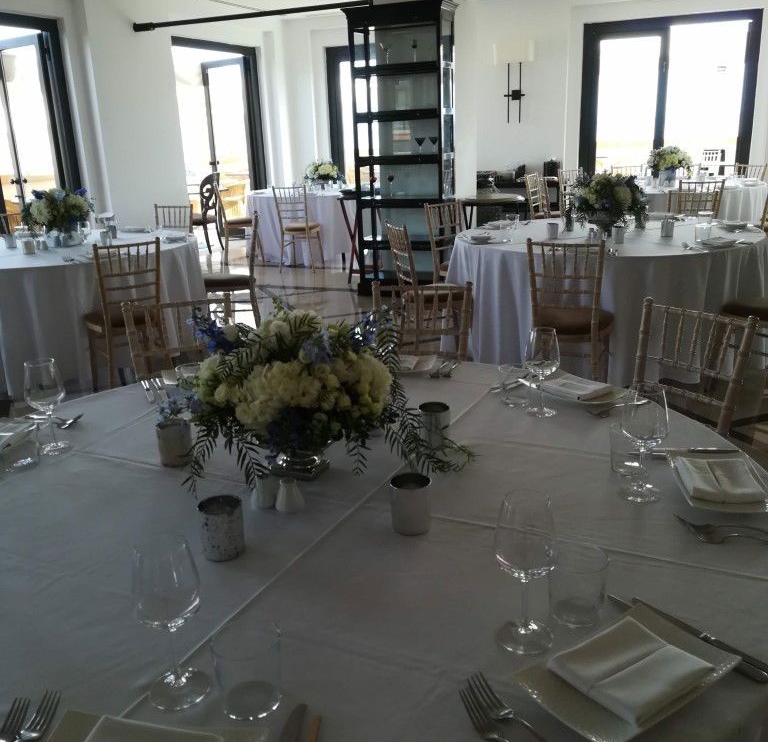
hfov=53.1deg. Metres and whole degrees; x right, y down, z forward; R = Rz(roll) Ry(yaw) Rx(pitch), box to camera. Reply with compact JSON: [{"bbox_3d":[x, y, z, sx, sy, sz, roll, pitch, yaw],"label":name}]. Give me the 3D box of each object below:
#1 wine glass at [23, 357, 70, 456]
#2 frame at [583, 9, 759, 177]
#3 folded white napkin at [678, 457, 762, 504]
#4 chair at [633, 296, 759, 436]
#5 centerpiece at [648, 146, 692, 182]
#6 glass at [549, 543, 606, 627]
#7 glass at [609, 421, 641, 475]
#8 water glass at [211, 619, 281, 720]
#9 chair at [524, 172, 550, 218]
[{"bbox_3d":[-0.780,0.083,1.788,0.084,0.212,0.084,-2,17,0],"label":"wine glass"},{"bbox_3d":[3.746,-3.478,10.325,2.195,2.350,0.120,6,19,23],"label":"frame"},{"bbox_3d":[0.647,0.210,1.482,0.135,0.033,0.152,0,17,7],"label":"folded white napkin"},{"bbox_3d":[0.765,0.296,2.266,0.440,0.920,0.400,-13,21,-32],"label":"chair"},{"bbox_3d":[3.031,-2.160,8.127,0.460,0.390,0.460,6,19,23],"label":"centerpiece"},{"bbox_3d":[0.283,0.316,1.132,0.083,0.094,0.083,6,19,23],"label":"glass"},{"bbox_3d":[0.508,0.161,1.584,0.084,0.090,0.084,-2,17,0],"label":"glass"},{"bbox_3d":[-0.171,0.378,0.974,0.085,0.090,0.085,-2,17,0],"label":"water glass"},{"bbox_3d":[1.845,-1.771,8.685,0.430,0.900,0.400,7,20,28],"label":"chair"}]

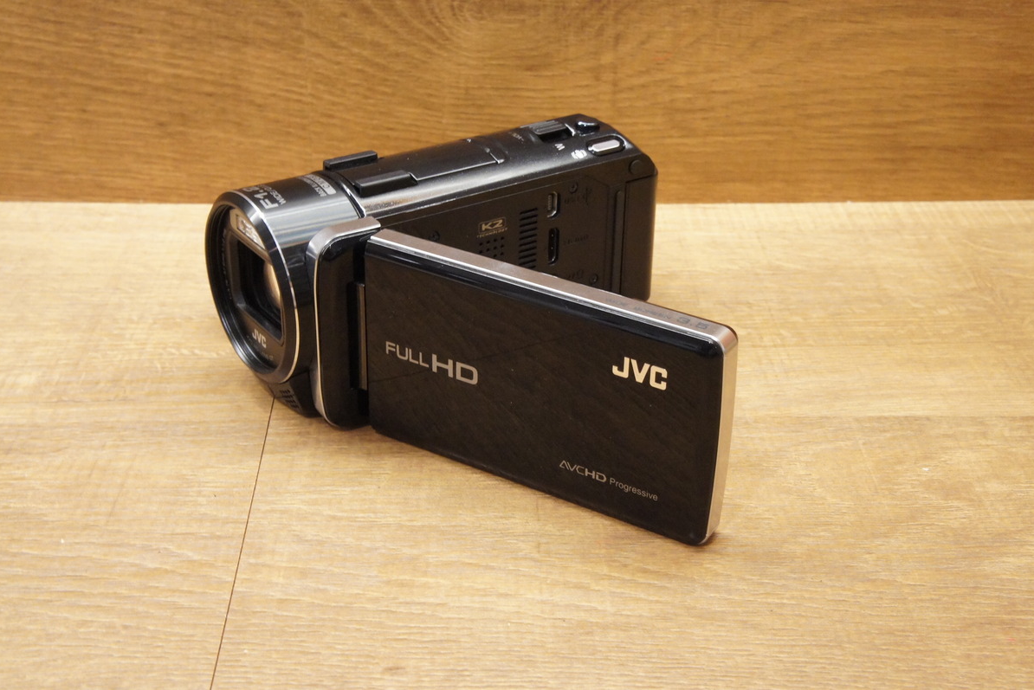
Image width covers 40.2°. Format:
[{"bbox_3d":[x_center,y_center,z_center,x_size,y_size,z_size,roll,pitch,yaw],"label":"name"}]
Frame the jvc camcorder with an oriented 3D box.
[{"bbox_3d":[0.006,-0.013,0.366,0.125,0.056,0.153,-18,33,-32],"label":"jvc camcorder"}]

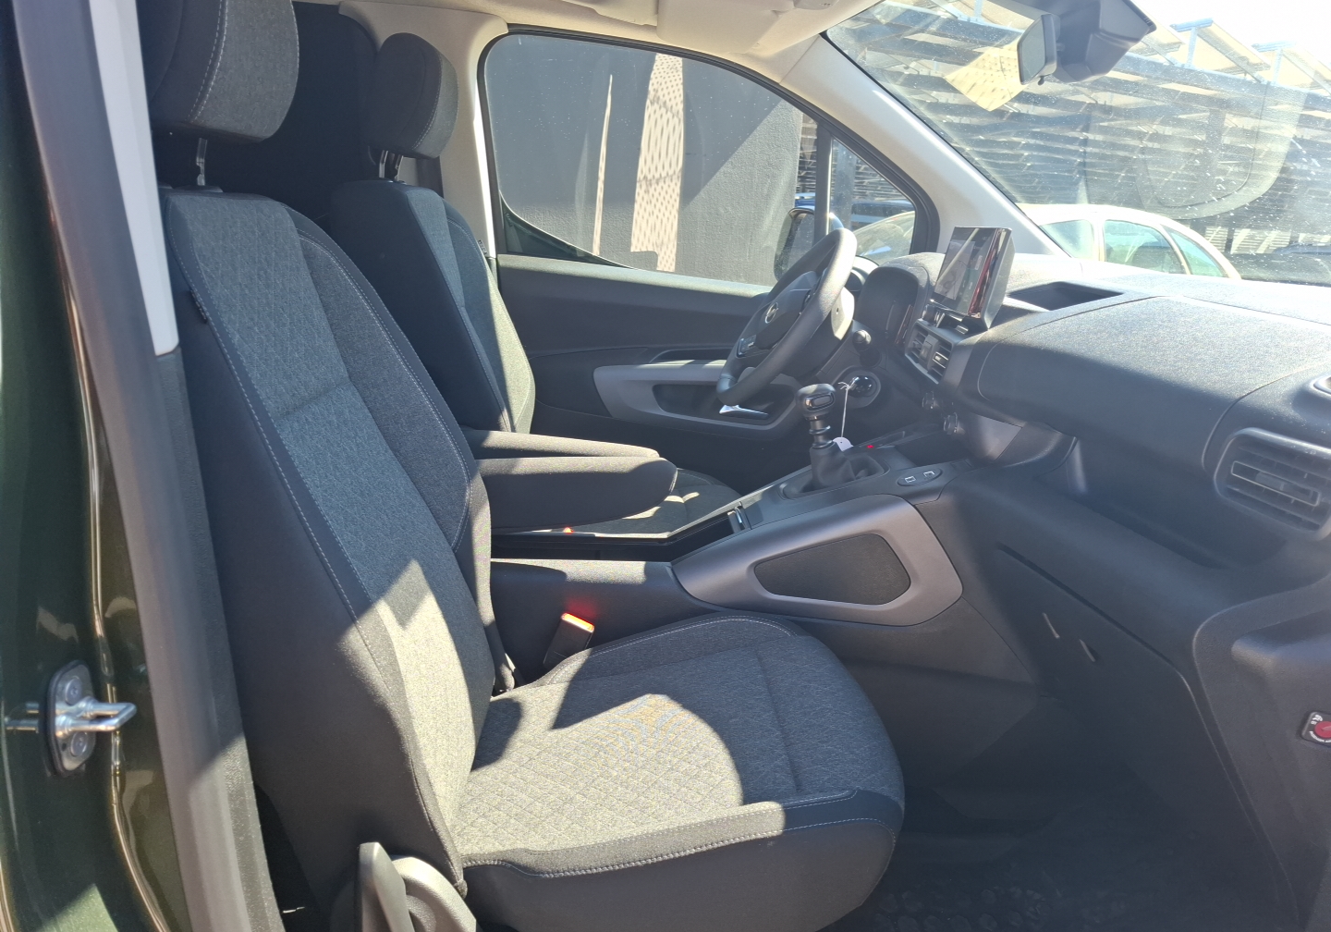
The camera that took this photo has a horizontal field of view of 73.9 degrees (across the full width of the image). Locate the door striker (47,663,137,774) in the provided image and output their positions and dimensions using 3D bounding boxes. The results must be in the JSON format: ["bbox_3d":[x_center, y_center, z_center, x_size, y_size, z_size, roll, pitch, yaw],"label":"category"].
[{"bbox_3d":[-0.318,0.143,0.496,0.035,0.065,0.036,0,16,-2],"label":"door striker"}]

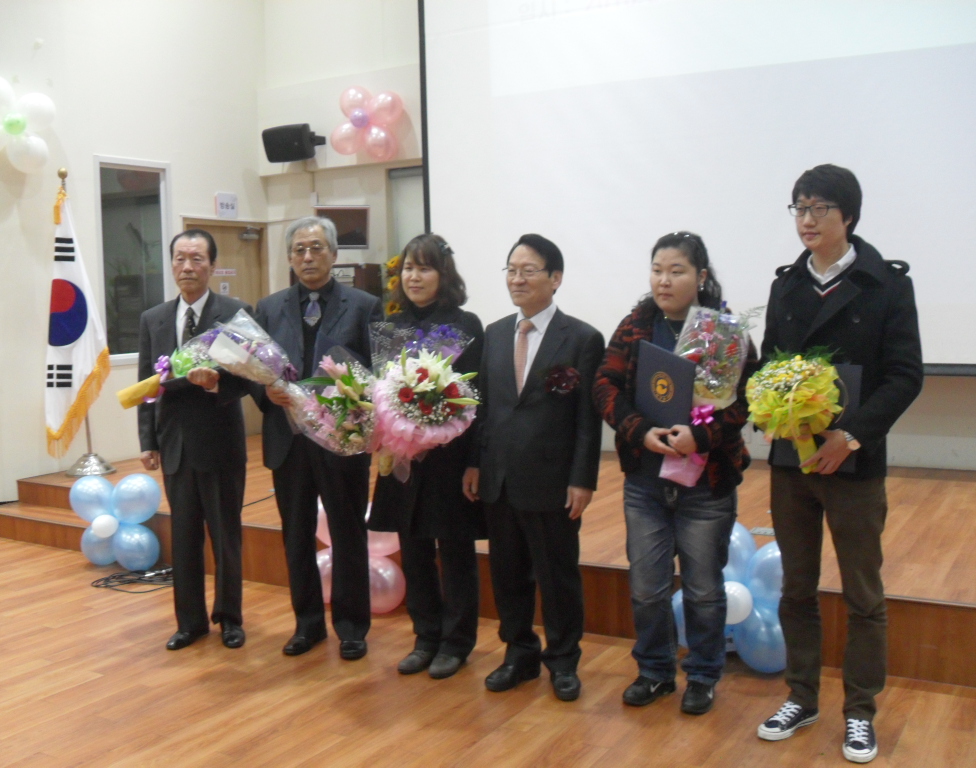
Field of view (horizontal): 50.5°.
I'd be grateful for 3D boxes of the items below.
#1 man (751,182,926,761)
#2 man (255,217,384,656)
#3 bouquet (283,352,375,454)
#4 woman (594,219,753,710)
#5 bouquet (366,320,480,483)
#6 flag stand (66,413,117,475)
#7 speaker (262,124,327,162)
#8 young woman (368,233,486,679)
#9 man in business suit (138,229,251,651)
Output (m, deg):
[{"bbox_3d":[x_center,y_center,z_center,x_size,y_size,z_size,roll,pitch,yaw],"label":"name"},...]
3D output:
[{"bbox_3d":[1.073,0.212,3.228,0.560,1.778,0.420,2,5,34],"label":"man"},{"bbox_3d":[-0.691,0.207,4.089,0.540,1.718,0.360,0,5,13],"label":"man"},{"bbox_3d":[-0.601,0.069,3.850,0.360,0.380,0.340,-3,7,-24],"label":"bouquet"},{"bbox_3d":[0.633,0.287,3.519,0.550,1.599,0.440,2,5,31],"label":"woman"},{"bbox_3d":[-0.229,0.066,3.670,0.380,0.500,0.310,0,20,14],"label":"bouquet"},{"bbox_3d":[-2.736,0.395,7.120,0.350,0.390,0.350,-1,4,0],"label":"flag stand"},{"bbox_3d":[-1.533,-1.886,8.120,0.370,0.240,0.280,2,30,35],"label":"speaker"},{"bbox_3d":[-0.236,0.260,3.862,0.460,1.631,0.370,1,5,26],"label":"young woman"},{"bbox_3d":[-1.198,0.220,4.218,0.490,1.690,0.360,0,5,10],"label":"man in business suit"}]

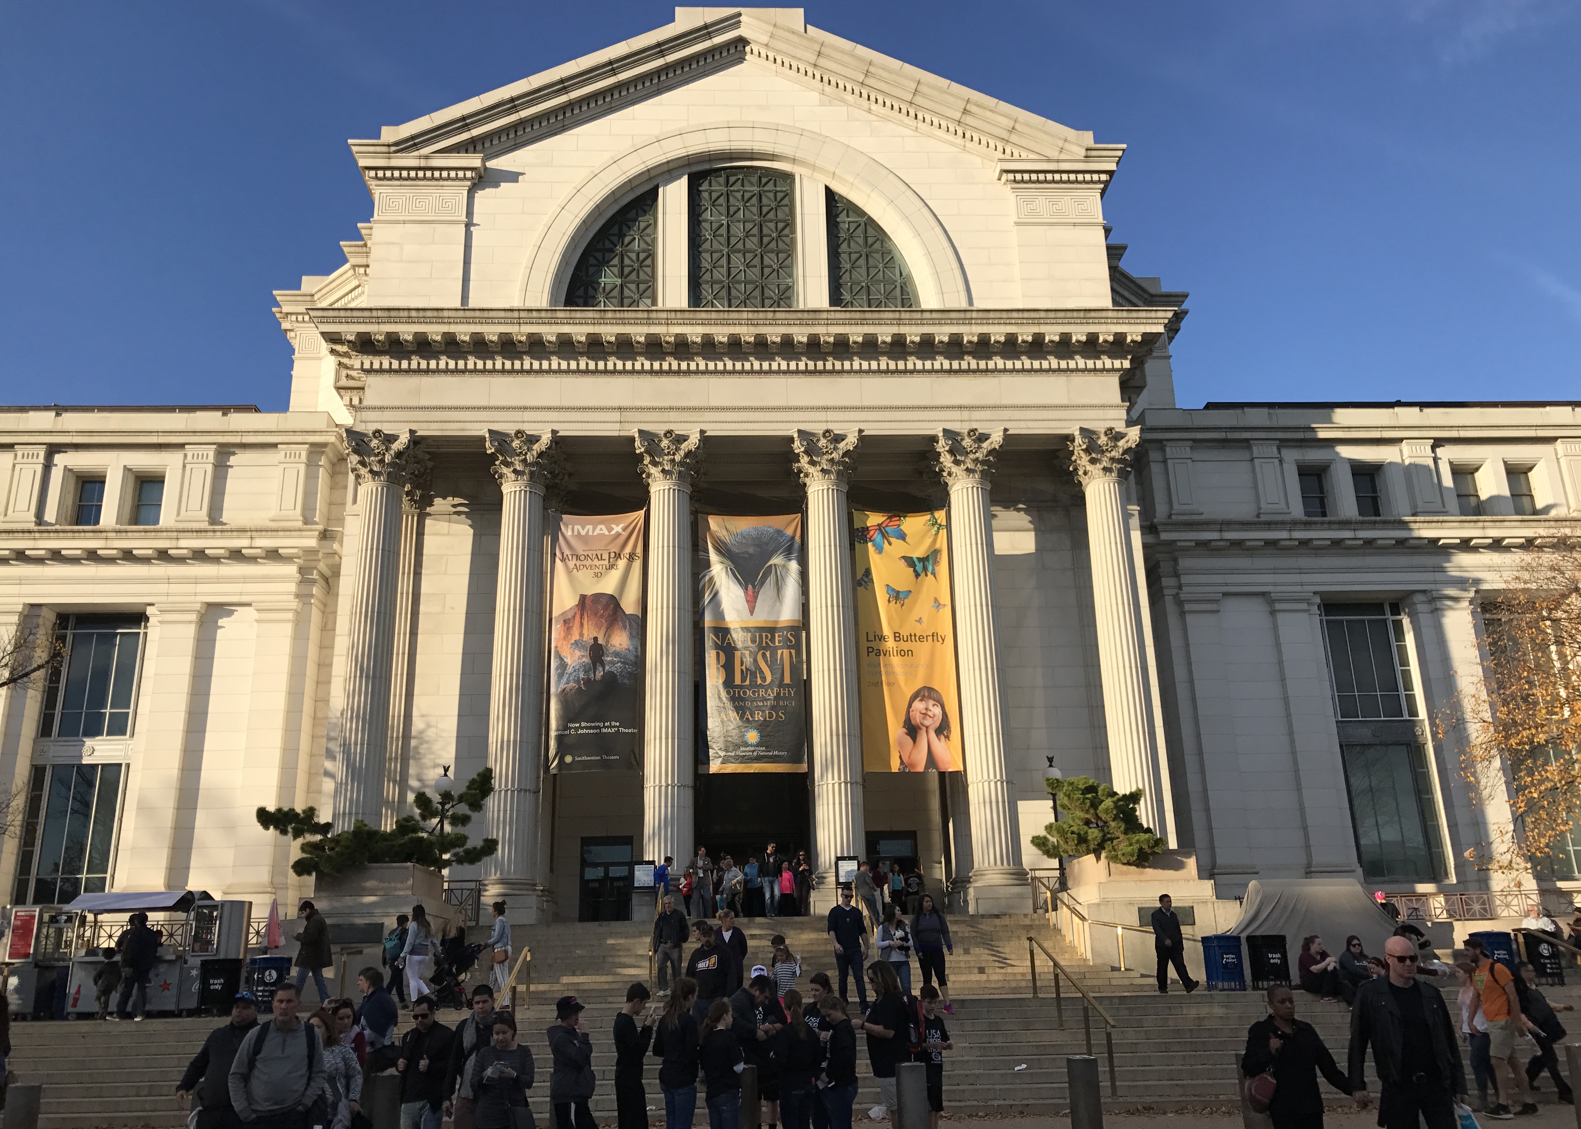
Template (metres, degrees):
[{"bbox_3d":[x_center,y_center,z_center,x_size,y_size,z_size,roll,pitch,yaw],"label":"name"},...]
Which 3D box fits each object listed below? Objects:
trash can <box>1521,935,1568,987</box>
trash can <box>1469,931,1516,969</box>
[{"bbox_3d":[12.593,6.628,21.445,0.640,0.850,0.640,-1,-18,-3],"label":"trash can"},{"bbox_3d":[11.461,6.434,20.818,0.640,0.850,0.640,-1,-18,-3],"label":"trash can"}]

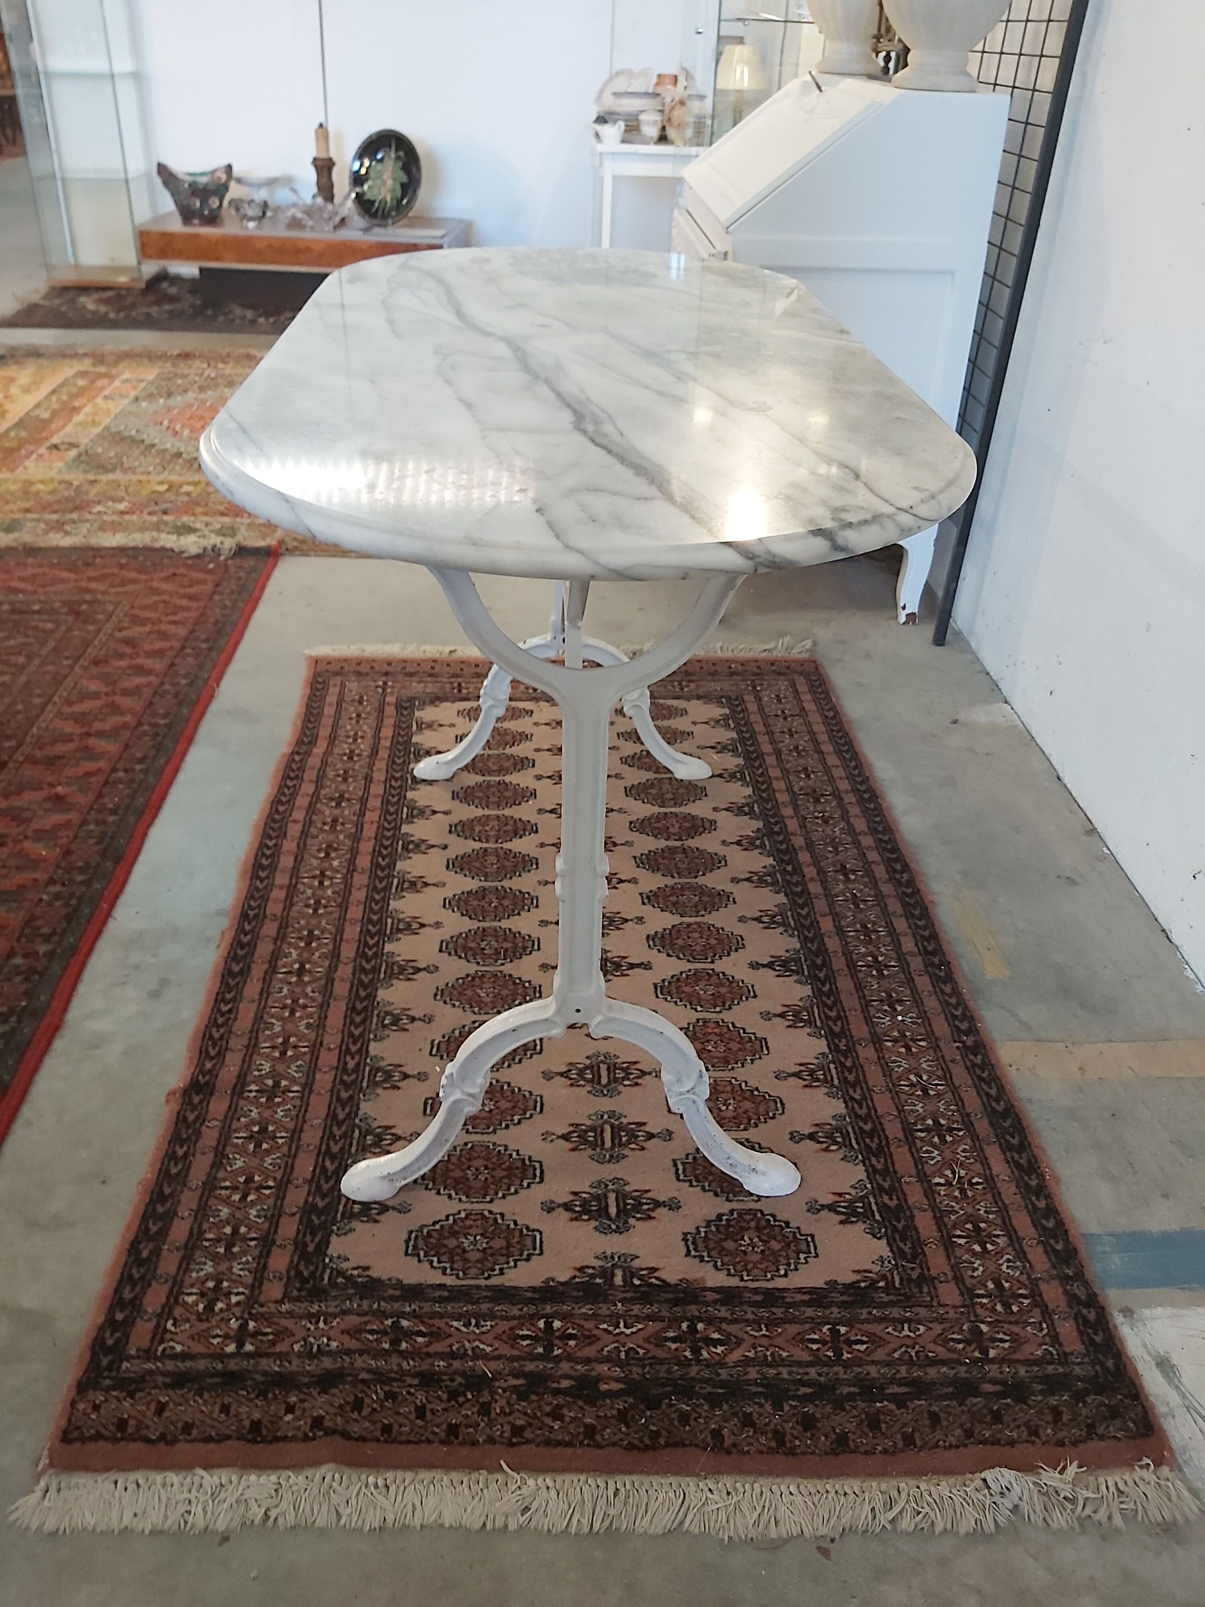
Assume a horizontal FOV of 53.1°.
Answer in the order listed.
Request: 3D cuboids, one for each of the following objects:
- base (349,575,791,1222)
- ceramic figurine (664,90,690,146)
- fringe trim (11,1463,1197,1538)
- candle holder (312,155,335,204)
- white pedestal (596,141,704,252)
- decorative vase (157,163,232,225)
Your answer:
[{"bbox_3d":[-0.037,-0.134,1.391,0.475,0.725,0.875,0,33,-4],"label":"base"},{"bbox_3d":[0.285,-2.561,4.516,0.090,0.180,0.080,0,33,-4],"label":"ceramic figurine"},{"bbox_3d":[0.009,0.564,0.981,0.940,0.014,0.054,1,33,-2],"label":"fringe trim"},{"bbox_3d":[-1.123,-2.489,4.875,0.075,0.215,0.075,0,33,-4],"label":"candle holder"},{"bbox_3d":[0.160,-2.271,4.830,0.391,0.648,0.350,1,33,-1],"label":"white pedestal"},{"bbox_3d":[-1.591,-2.380,4.713,0.260,0.195,0.170,3,33,2],"label":"decorative vase"}]

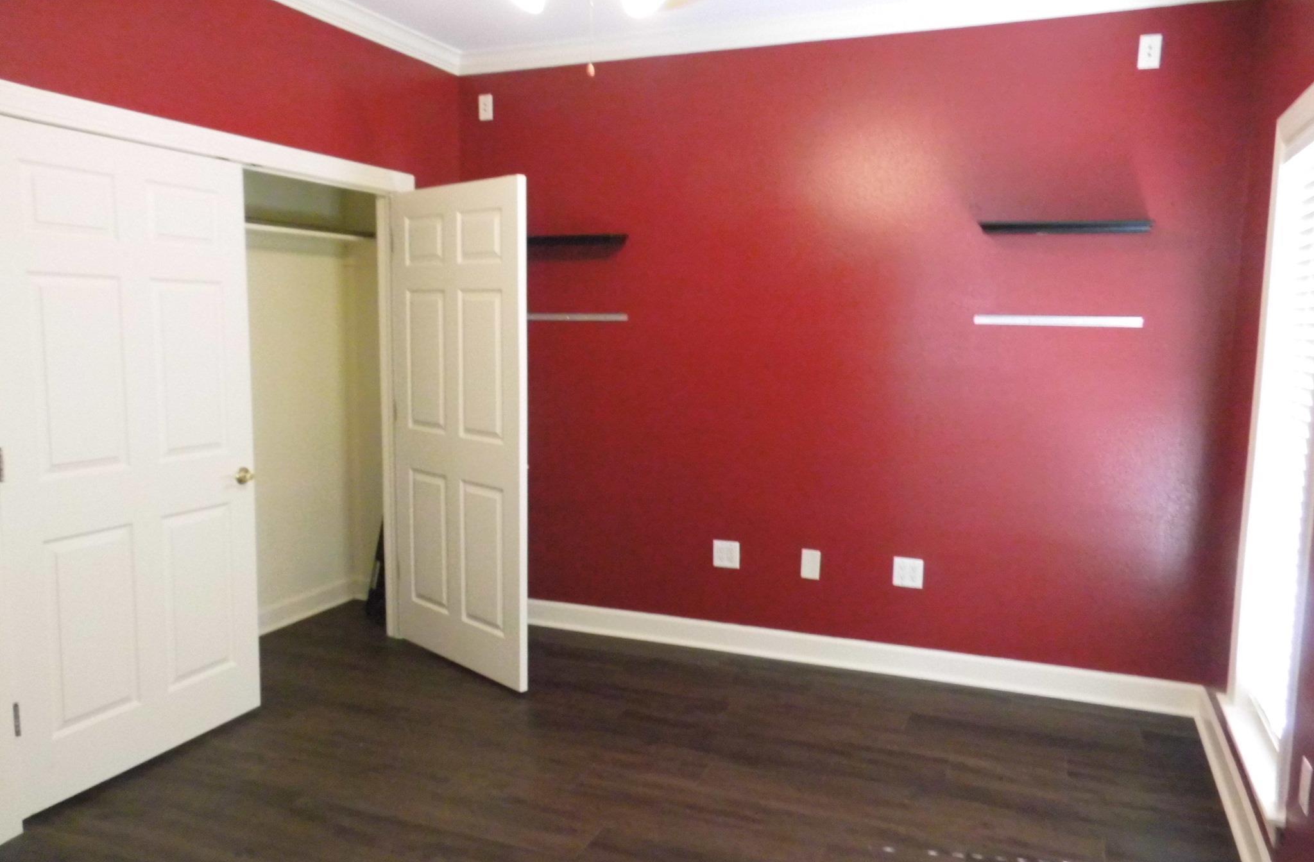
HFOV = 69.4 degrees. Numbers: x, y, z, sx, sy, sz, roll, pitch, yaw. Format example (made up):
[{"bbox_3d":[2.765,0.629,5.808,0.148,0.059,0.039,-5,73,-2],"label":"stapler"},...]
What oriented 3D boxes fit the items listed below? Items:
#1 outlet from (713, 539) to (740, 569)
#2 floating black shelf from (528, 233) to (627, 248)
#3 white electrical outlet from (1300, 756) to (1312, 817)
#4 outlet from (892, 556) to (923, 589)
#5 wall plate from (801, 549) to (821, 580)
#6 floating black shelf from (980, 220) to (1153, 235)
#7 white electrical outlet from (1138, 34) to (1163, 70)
[{"bbox_3d":[0.314,0.558,4.276,0.121,0.121,0.010,3,7,21],"label":"outlet"},{"bbox_3d":[-0.445,-0.866,4.320,0.600,0.034,0.185,3,7,21],"label":"floating black shelf"},{"bbox_3d":[1.465,0.801,2.135,0.010,0.119,0.078,3,7,23],"label":"white electrical outlet"},{"bbox_3d":[1.057,0.599,3.988,0.120,0.122,0.010,3,7,21],"label":"outlet"},{"bbox_3d":[0.671,0.584,4.138,0.077,0.122,0.010,3,7,21],"label":"wall plate"},{"bbox_3d":[1.528,-0.758,3.558,0.600,0.034,0.185,3,7,21],"label":"floating black shelf"},{"bbox_3d":[1.806,-1.389,3.473,0.075,0.121,0.010,3,7,21],"label":"white electrical outlet"}]

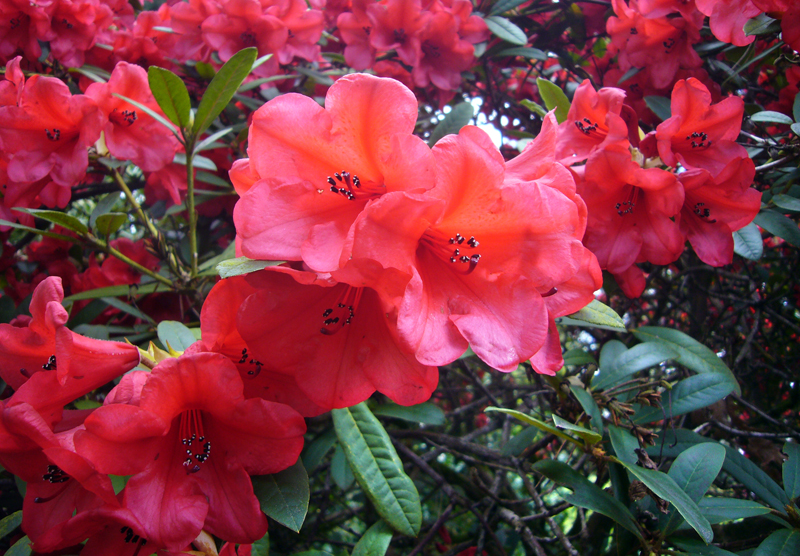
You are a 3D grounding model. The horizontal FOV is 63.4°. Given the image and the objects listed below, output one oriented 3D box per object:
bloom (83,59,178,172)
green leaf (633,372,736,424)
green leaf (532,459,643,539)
[{"bbox_3d":[-0.202,-0.122,0.490,0.067,0.076,0.050,-3,4,-17],"label":"bloom"},{"bbox_3d":[0.186,0.081,0.425,0.077,0.010,0.028,-19,46,-7],"label":"green leaf"},{"bbox_3d":[0.118,0.139,0.400,0.092,0.011,0.028,35,38,-13],"label":"green leaf"}]

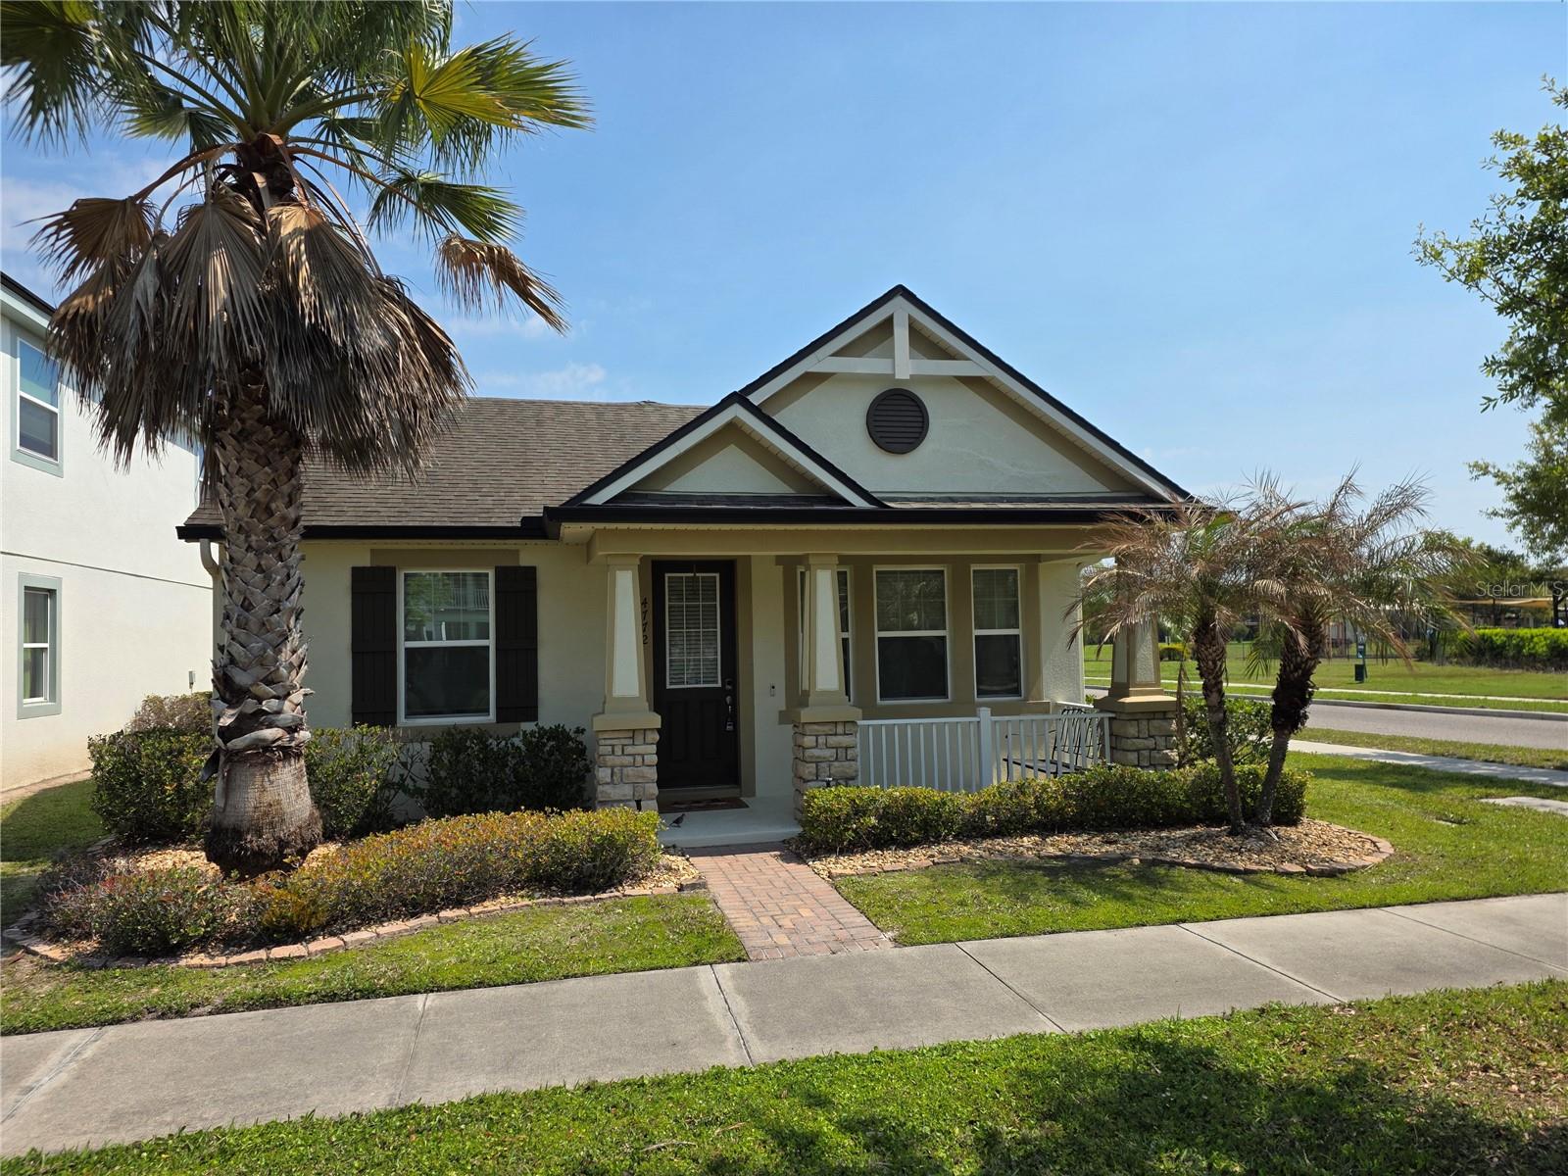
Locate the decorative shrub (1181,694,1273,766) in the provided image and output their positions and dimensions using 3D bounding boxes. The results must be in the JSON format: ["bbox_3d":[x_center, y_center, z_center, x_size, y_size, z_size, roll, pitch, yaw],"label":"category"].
[{"bbox_3d":[4.645,1.642,11.254,1.050,1.100,1.050,-1,-3,-11],"label":"decorative shrub"}]

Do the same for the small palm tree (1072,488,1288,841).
[{"bbox_3d":[3.523,0.662,9.150,1.850,2.950,1.800,-1,-3,-11],"label":"small palm tree"}]

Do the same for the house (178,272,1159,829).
[{"bbox_3d":[-1.774,0.135,15.675,9.700,4.950,13.800,-1,-3,-11],"label":"house"}]

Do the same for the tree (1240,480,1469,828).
[{"bbox_3d":[5.206,0.550,9.450,1.980,3.150,1.900,-1,-3,-11],"label":"tree"}]

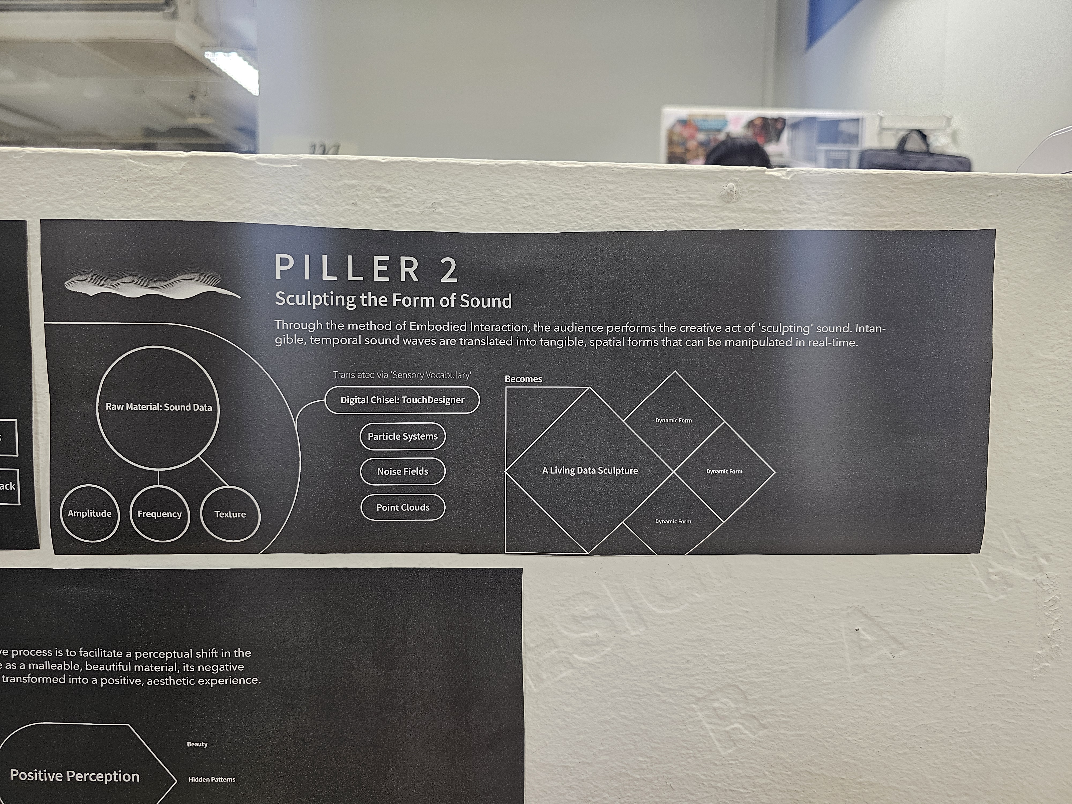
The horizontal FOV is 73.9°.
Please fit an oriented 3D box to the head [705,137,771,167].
[{"bbox_3d":[0.538,-0.576,1.900,0.180,0.240,0.210,1,5,3],"label":"head"}]

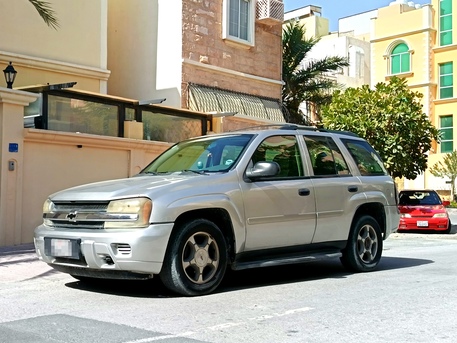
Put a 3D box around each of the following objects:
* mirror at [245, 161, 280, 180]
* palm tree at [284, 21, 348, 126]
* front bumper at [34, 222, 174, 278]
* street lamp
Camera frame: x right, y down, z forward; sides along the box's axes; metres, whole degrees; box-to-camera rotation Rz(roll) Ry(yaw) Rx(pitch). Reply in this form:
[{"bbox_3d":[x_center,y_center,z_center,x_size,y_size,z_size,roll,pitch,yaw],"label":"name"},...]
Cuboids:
[{"bbox_3d":[0.337,-0.017,6.348,0.290,0.195,0.200,-3,-4,44],"label":"mirror"},{"bbox_3d":[1.936,-1.404,19.326,3.500,6.490,3.500,-3,-4,44],"label":"palm tree"},{"bbox_3d":[-1.336,0.732,6.054,1.860,0.500,0.570,-3,-4,44],"label":"front bumper"},{"bbox_3d":[-3.762,-1.633,10.900,0.230,0.480,0.230,-3,-4,44],"label":"street lamp"}]

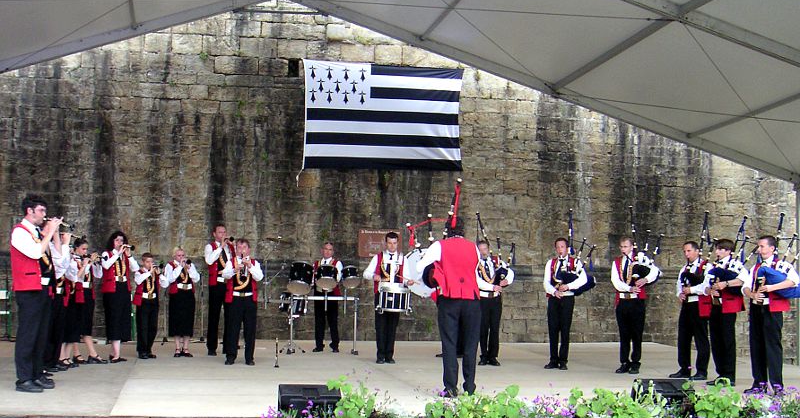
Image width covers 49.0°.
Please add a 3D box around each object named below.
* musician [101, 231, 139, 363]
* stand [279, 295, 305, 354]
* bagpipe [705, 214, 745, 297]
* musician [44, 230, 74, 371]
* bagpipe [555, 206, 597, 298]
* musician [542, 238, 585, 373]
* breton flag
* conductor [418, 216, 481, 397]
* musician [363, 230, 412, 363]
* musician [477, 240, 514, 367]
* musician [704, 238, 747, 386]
[{"bbox_3d":[-3.654,1.135,11.492,0.500,1.690,0.450,6,-6,-42],"label":"musician"},{"bbox_3d":[-1.659,1.762,13.547,0.380,0.880,0.380,2,-5,-5],"label":"stand"},{"bbox_3d":[3.860,0.572,10.350,0.500,1.030,0.450,3,-5,-21],"label":"bagpipe"},{"bbox_3d":[-3.980,1.057,10.355,0.480,1.640,0.480,0,-5,15],"label":"musician"},{"bbox_3d":[2.361,0.587,11.850,0.550,1.180,0.480,-1,-5,23],"label":"bagpipe"},{"bbox_3d":[2.246,1.294,12.098,0.580,1.760,0.450,-1,-5,25],"label":"musician"},{"bbox_3d":[-0.319,-1.745,16.475,2.980,1.970,0.070,2,-5,-12],"label":"breton flag"},{"bbox_3d":[0.488,0.965,8.650,0.600,1.760,0.480,2,-5,-10],"label":"conductor"},{"bbox_3d":[-0.171,1.209,12.000,0.660,1.780,0.480,2,-5,-3],"label":"musician"},{"bbox_3d":[1.314,1.296,12.221,0.550,1.730,0.420,1,-5,5],"label":"musician"},{"bbox_3d":[3.892,1.231,10.500,0.430,1.730,0.500,3,-5,-21],"label":"musician"}]

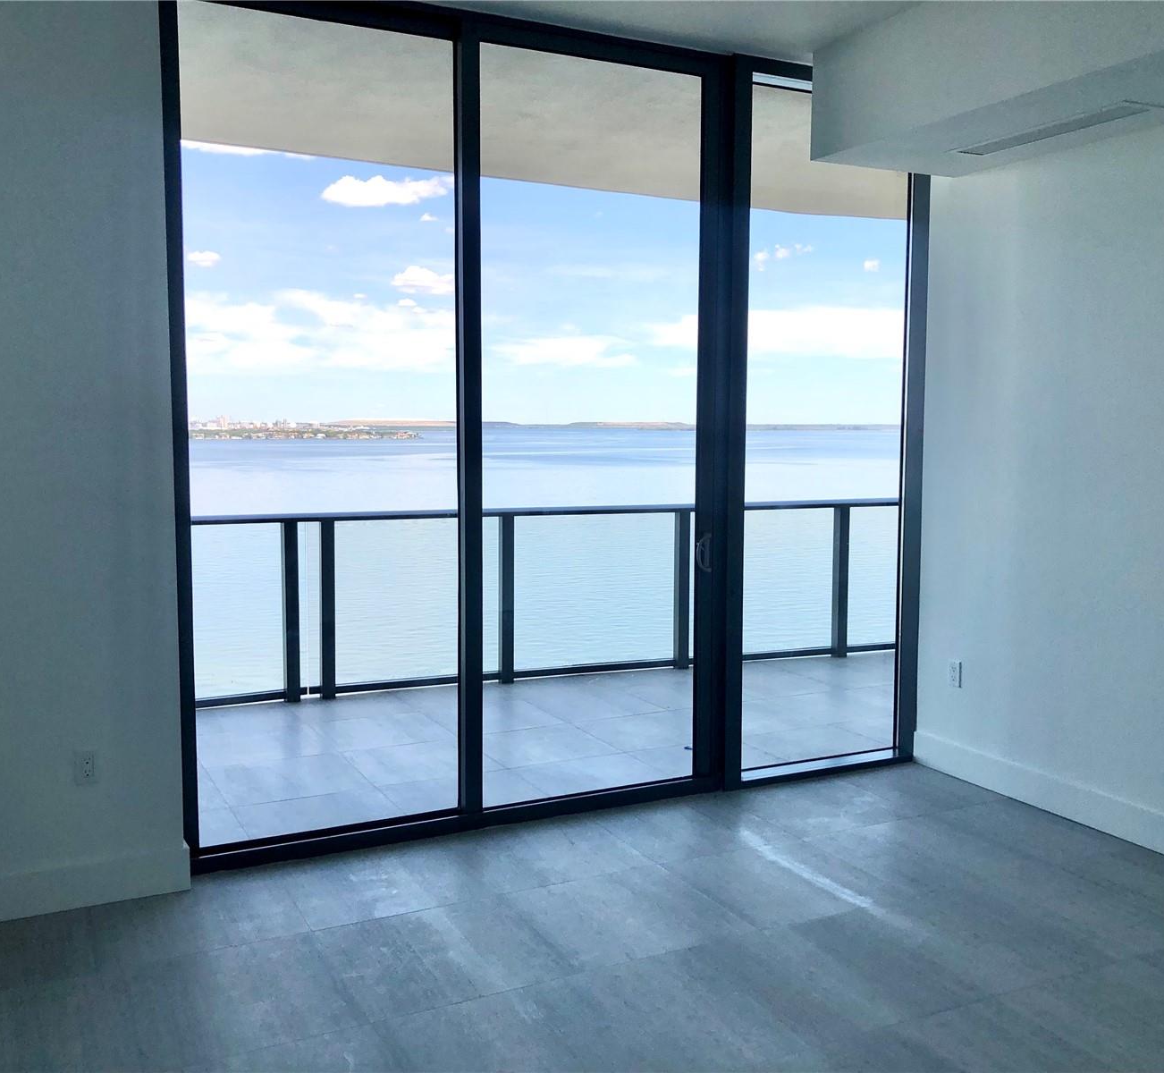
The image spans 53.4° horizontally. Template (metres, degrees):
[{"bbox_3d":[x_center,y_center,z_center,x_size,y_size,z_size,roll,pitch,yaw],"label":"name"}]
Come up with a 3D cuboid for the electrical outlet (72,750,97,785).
[{"bbox_3d":[-1.551,0.721,3.630,0.071,0.115,0.012,-2,6,-27],"label":"electrical outlet"}]

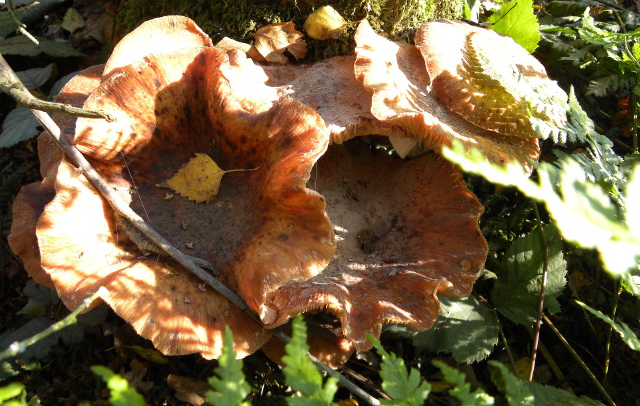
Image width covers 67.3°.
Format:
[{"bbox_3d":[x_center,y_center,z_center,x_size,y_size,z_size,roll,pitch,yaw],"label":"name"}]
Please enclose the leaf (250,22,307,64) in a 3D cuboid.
[{"bbox_3d":[-0.053,-0.204,0.610,0.070,0.025,0.056,0,60,0],"label":"leaf"}]

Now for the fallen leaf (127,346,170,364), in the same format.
[{"bbox_3d":[-0.177,0.153,0.490,0.043,0.013,0.022,15,41,8],"label":"fallen leaf"}]

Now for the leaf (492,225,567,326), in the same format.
[{"bbox_3d":[0.214,0.074,0.490,0.073,0.018,0.100,9,63,1],"label":"leaf"}]

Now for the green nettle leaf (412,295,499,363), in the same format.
[{"bbox_3d":[0.131,0.123,0.475,0.090,0.018,0.068,16,57,7],"label":"green nettle leaf"}]

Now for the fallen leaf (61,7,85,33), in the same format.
[{"bbox_3d":[-0.391,-0.288,0.760,0.038,0.012,0.046,-1,53,-8],"label":"fallen leaf"}]

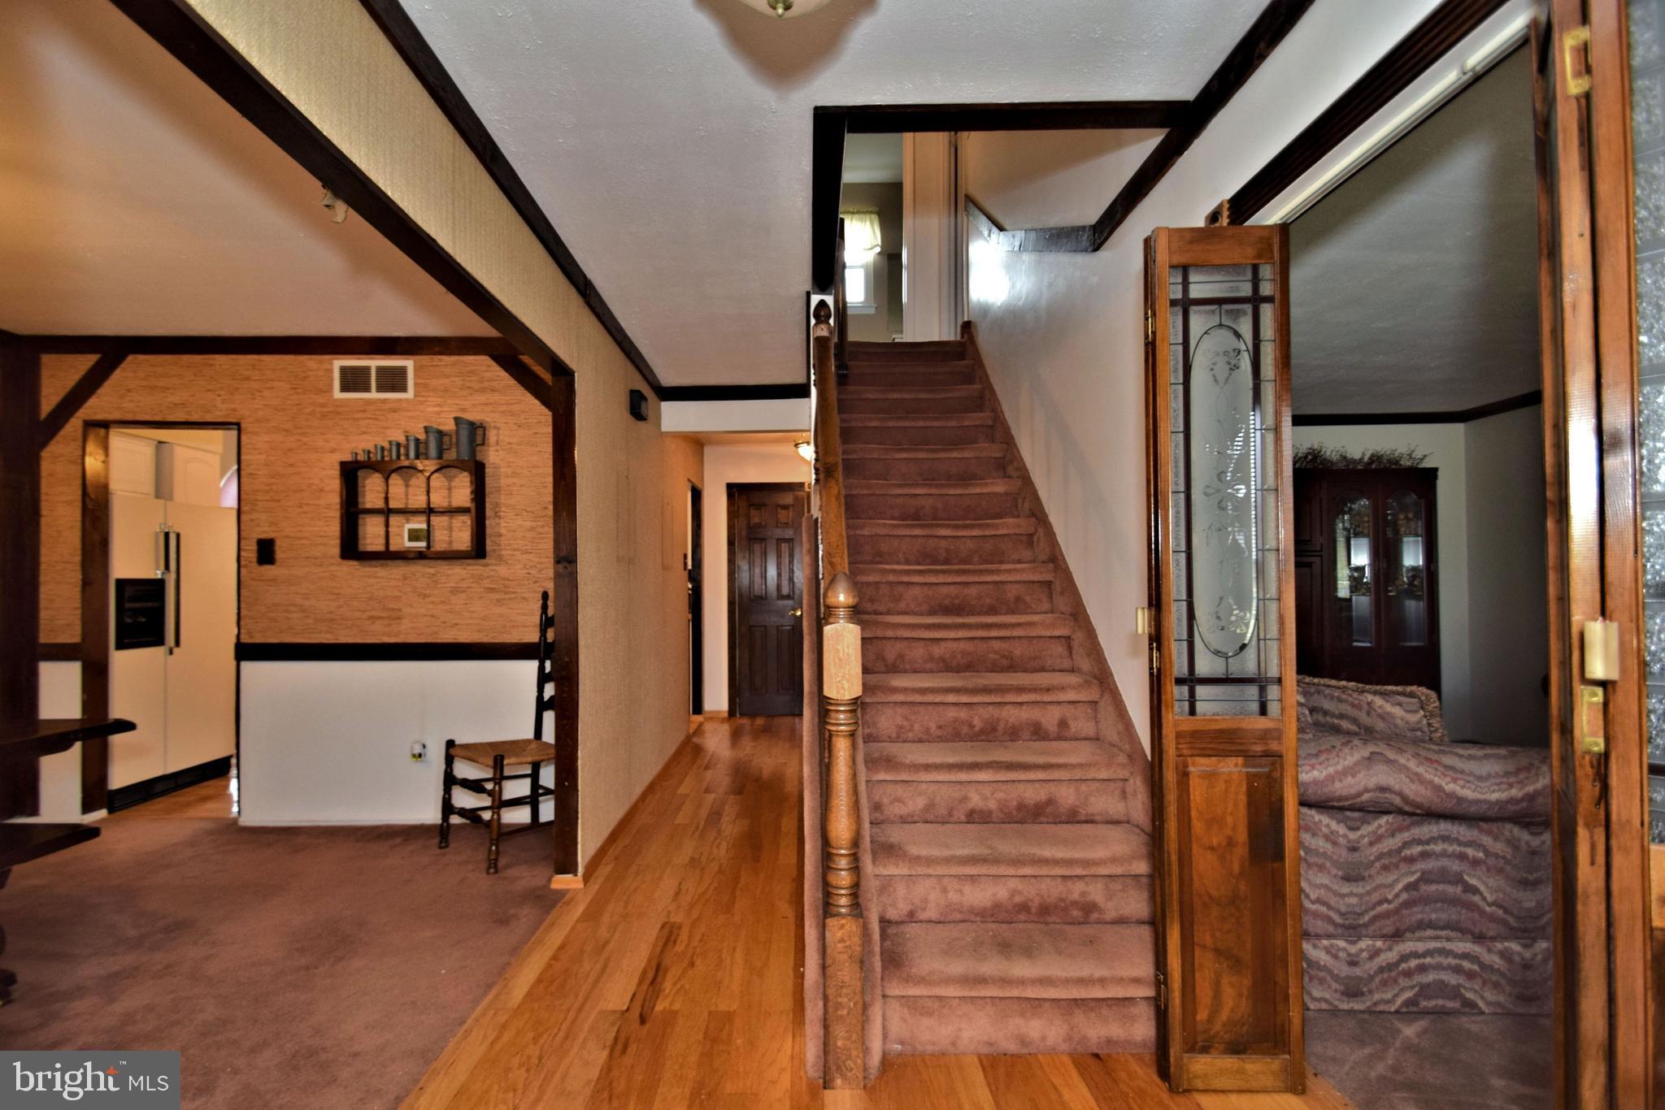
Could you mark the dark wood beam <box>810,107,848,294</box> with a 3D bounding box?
[{"bbox_3d":[-0.026,-1.139,2.390,0.092,0.040,1.120,0,-2,-2],"label":"dark wood beam"}]

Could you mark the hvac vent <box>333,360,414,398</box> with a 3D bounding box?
[{"bbox_3d":[-2.297,-0.881,3.465,0.400,0.192,0.025,0,-2,-2],"label":"hvac vent"}]

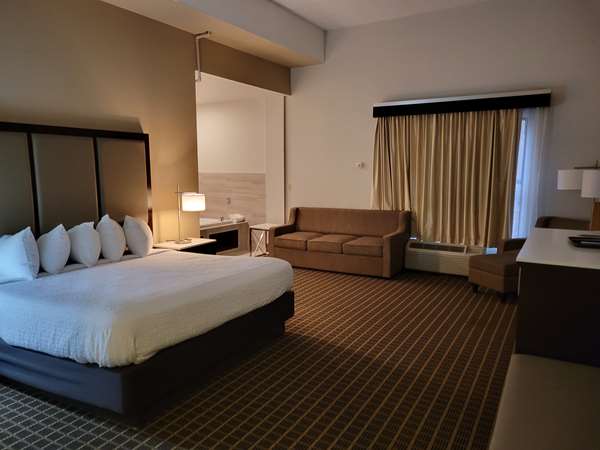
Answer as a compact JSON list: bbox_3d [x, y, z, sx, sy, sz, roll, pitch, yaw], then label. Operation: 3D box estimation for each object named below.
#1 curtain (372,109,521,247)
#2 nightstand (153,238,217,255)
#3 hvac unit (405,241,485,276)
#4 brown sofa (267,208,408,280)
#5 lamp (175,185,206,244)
[{"bbox_3d":[2.056,-0.687,6.617,2.072,1.952,0.128,4,9,30],"label":"curtain"},{"bbox_3d":[-1.404,0.558,5.593,0.432,0.651,0.704,4,9,30],"label":"nightstand"},{"bbox_3d":[2.178,0.493,6.685,1.168,0.424,0.248,4,9,30],"label":"hvac unit"},{"bbox_3d":[0.615,0.225,7.152,2.016,0.864,0.872,4,9,30],"label":"brown sofa"},{"bbox_3d":[-1.400,-0.130,5.568,0.360,0.727,0.248,4,9,30],"label":"lamp"}]

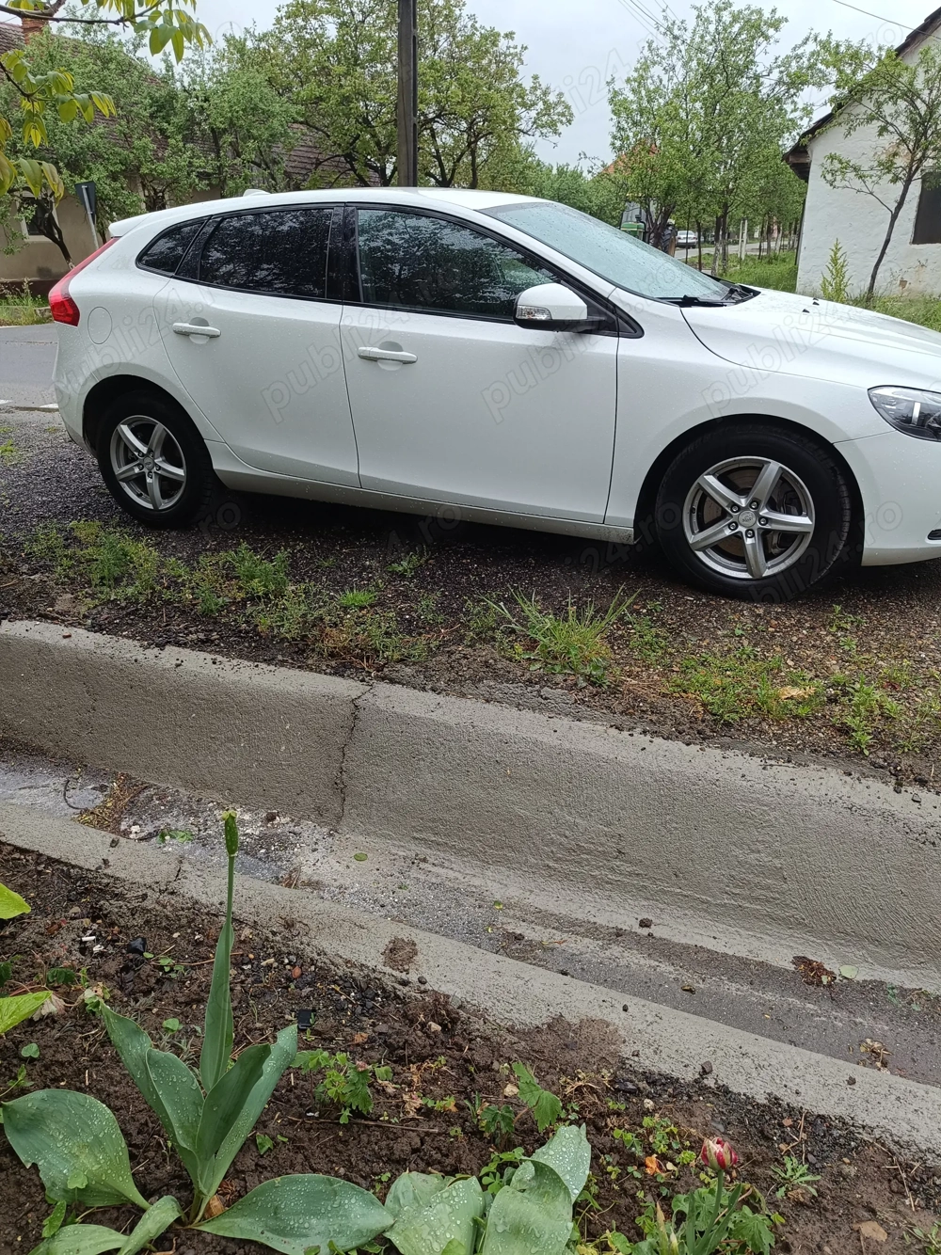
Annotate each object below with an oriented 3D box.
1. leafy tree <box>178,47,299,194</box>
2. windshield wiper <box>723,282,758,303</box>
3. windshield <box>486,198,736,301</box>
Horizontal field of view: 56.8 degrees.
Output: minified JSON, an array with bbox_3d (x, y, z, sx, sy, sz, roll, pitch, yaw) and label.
[{"bbox_3d":[-5.747,-11.506,22.169,3.100,5.700,3.000,-7,25,-11],"label":"leafy tree"},{"bbox_3d":[1.164,-1.453,3.774,0.100,0.070,0.680,7,24,18],"label":"windshield wiper"},{"bbox_3d":[0.672,-1.563,3.630,0.940,0.140,1.400,31,32,10],"label":"windshield"}]

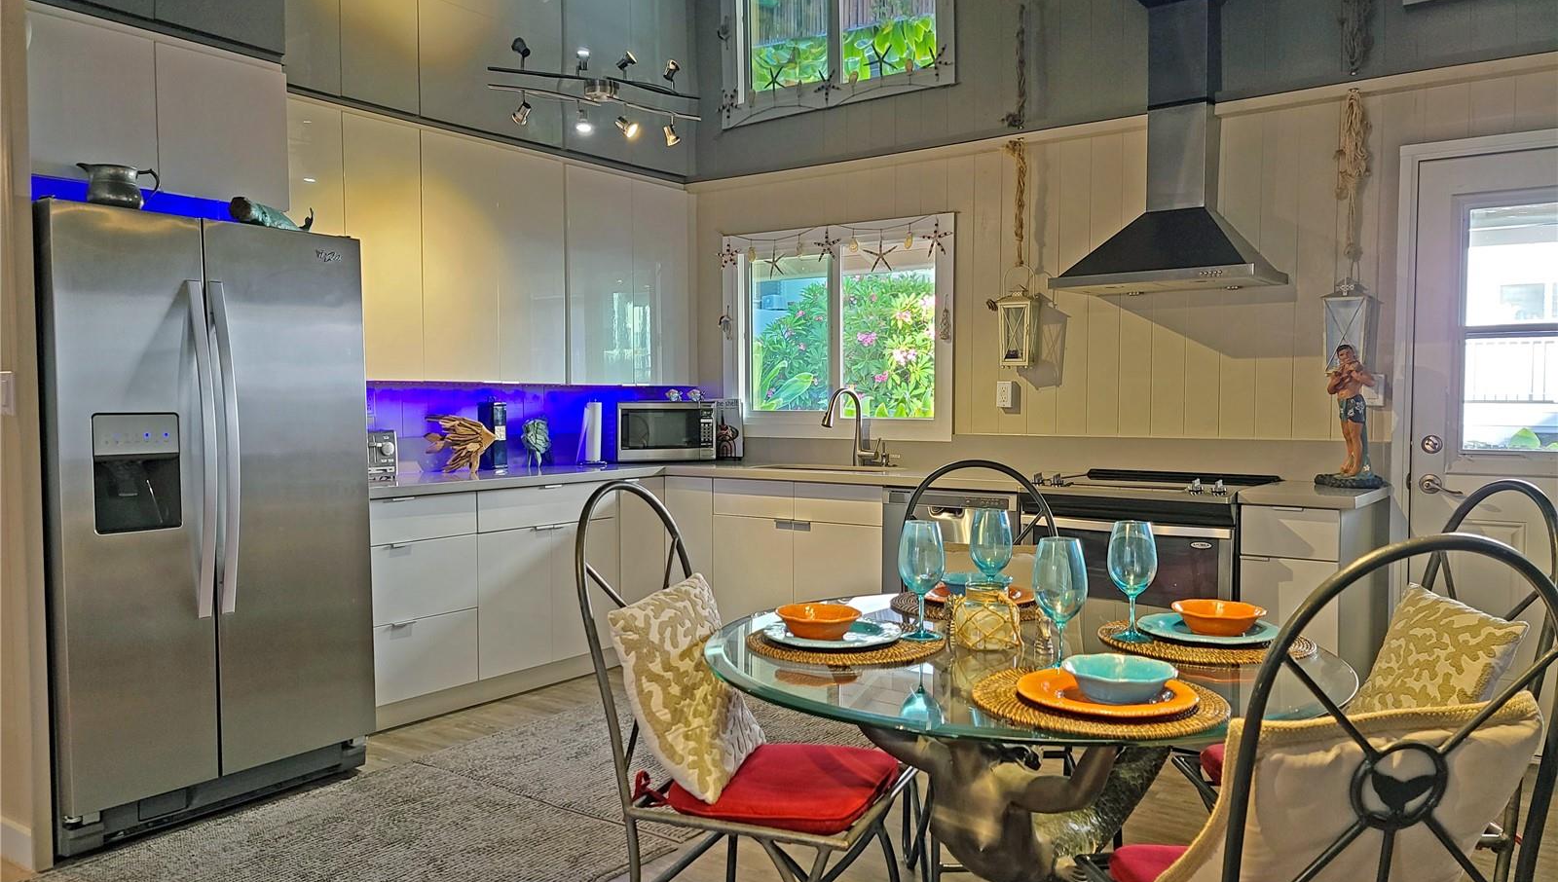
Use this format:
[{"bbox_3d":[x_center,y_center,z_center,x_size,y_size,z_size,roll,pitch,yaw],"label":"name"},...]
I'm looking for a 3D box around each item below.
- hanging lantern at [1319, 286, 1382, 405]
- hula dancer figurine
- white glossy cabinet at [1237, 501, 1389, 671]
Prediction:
[{"bbox_3d":[2.030,-0.370,3.980,0.170,0.385,0.170,1,2,30],"label":"hanging lantern"},{"bbox_3d":[2.018,-0.083,3.976,0.230,0.494,0.170,1,2,31],"label":"hula dancer figurine"},{"bbox_3d":[1.899,0.648,4.016,0.330,0.874,0.620,1,3,36],"label":"white glossy cabinet"}]

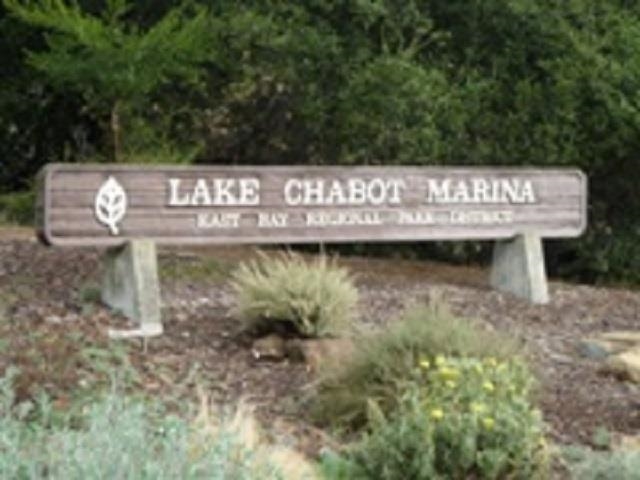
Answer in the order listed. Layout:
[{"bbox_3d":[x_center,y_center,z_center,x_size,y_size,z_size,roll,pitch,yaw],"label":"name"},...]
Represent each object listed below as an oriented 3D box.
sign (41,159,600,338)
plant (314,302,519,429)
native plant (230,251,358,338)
[{"bbox_3d":[0.117,0.032,16.946,5.282,1.280,0.620,-1,2,-32],"label":"sign"},{"bbox_3d":[0.679,0.891,14.450,1.460,0.880,1.300,0,1,0],"label":"plant"},{"bbox_3d":[-0.196,0.418,15.750,0.970,0.660,0.920,0,1,0],"label":"native plant"}]

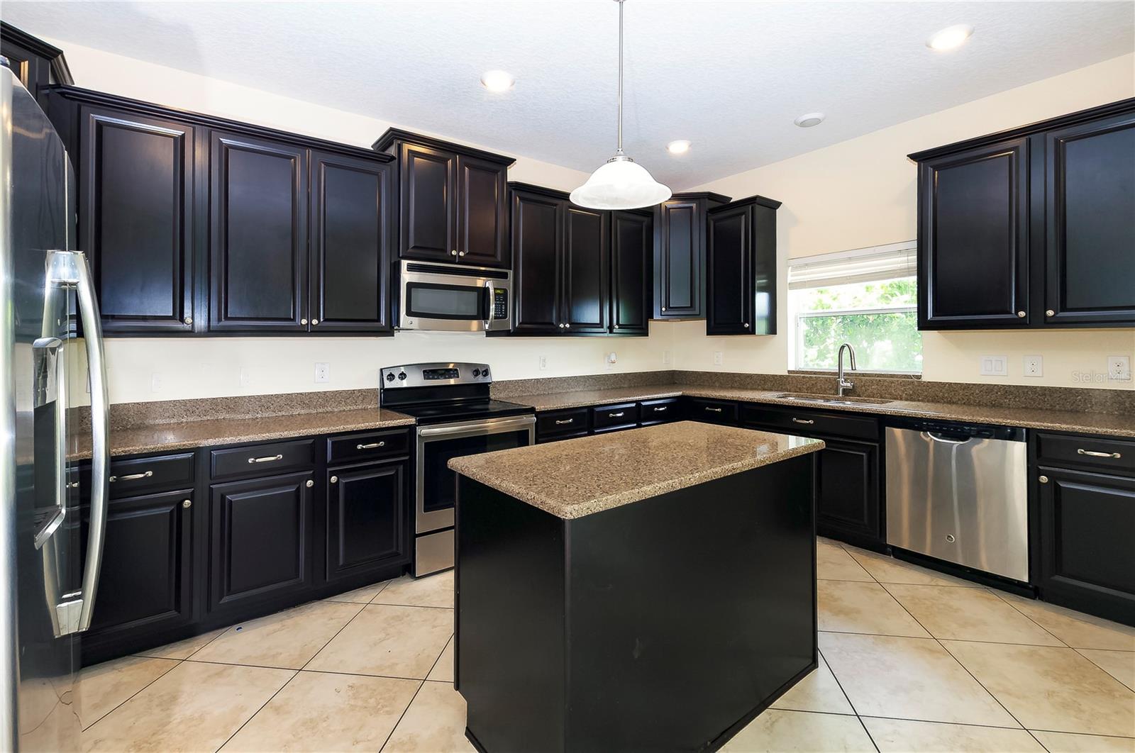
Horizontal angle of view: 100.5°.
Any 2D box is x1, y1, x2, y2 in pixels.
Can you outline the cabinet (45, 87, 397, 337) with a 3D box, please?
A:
[{"bbox_3d":[-1.665,-0.721,2.510,1.400,1.019,0.385,-3,5,-36],"label":"cabinet"}]

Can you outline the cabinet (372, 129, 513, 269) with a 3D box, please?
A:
[{"bbox_3d":[-0.793,-1.082,3.113,0.830,0.717,0.430,-2,3,-35],"label":"cabinet"}]

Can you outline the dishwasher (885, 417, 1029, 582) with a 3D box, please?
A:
[{"bbox_3d":[2.244,0.623,2.649,0.610,0.800,0.600,-2,3,-35],"label":"dishwasher"}]

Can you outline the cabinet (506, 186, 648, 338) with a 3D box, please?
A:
[{"bbox_3d":[0.063,-0.830,3.755,1.366,1.029,0.385,-3,5,-36],"label":"cabinet"}]

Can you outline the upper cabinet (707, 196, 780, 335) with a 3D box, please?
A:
[{"bbox_3d":[1.442,-0.856,3.888,0.385,1.036,0.489,-3,5,-36],"label":"upper cabinet"}]

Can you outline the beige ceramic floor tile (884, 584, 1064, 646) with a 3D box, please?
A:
[{"bbox_3d":[1.880,1.121,2.249,0.510,0.012,0.510,0,2,8],"label":"beige ceramic floor tile"}]

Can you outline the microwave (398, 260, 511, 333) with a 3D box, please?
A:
[{"bbox_3d":[-0.790,-0.510,3.144,0.761,0.406,0.405,-3,5,-36],"label":"microwave"}]

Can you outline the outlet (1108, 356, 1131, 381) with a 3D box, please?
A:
[{"bbox_3d":[2.798,-0.043,2.395,0.008,0.120,0.076,-3,5,-36],"label":"outlet"}]

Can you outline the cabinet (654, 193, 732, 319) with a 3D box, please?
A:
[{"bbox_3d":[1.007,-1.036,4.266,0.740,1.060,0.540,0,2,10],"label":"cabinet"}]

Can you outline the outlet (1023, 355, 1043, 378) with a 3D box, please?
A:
[{"bbox_3d":[2.615,-0.056,2.651,0.010,0.118,0.075,-2,3,-35],"label":"outlet"}]

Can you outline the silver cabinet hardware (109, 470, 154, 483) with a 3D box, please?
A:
[{"bbox_3d":[-1.790,0.411,1.936,0.130,0.020,0.029,-3,5,-36],"label":"silver cabinet hardware"}]

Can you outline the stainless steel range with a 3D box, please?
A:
[{"bbox_3d":[-0.714,0.529,3.110,0.765,1.173,0.710,-2,3,-35],"label":"stainless steel range"}]

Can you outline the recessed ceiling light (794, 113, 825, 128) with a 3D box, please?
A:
[{"bbox_3d":[1.583,-1.675,3.089,0.190,0.025,0.190,-1,4,0],"label":"recessed ceiling light"}]

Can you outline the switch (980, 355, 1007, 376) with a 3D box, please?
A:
[{"bbox_3d":[2.518,-0.063,2.790,0.010,0.117,0.117,-2,3,-35],"label":"switch"}]

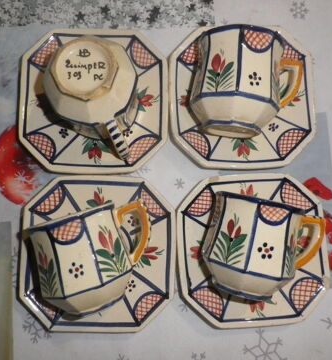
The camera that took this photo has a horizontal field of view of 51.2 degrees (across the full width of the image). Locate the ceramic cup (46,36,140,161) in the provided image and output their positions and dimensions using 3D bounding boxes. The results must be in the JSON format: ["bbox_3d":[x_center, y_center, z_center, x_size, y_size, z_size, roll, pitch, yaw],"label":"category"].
[{"bbox_3d":[-0.057,-0.069,0.298,0.073,0.076,0.097,-27,84,-6],"label":"ceramic cup"}]

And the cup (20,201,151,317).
[{"bbox_3d":[-0.056,0.064,0.289,0.097,0.073,0.076,-16,91,-6],"label":"cup"}]

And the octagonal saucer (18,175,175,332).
[{"bbox_3d":[-0.062,0.068,0.324,0.140,0.019,0.140,2,85,-3],"label":"octagonal saucer"}]

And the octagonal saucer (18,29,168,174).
[{"bbox_3d":[-0.069,-0.077,0.337,0.140,0.019,0.140,1,85,-3],"label":"octagonal saucer"}]

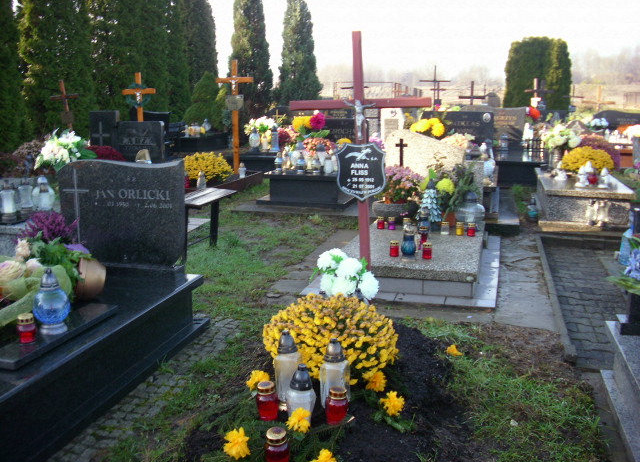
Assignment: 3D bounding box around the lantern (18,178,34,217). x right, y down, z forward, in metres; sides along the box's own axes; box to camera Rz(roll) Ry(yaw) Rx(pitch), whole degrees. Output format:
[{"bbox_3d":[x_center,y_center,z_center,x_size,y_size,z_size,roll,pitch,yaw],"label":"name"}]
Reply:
[{"bbox_3d":[-2.278,-0.256,5.326,0.120,0.289,0.120,3,12,15],"label":"lantern"}]

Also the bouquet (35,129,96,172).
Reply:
[{"bbox_3d":[-2.372,-0.734,6.400,0.570,0.440,0.420,3,11,15],"label":"bouquet"}]

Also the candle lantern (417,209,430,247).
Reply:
[{"bbox_3d":[0.897,-0.067,5.846,0.109,0.263,0.109,3,11,14],"label":"candle lantern"}]

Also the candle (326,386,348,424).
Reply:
[{"bbox_3d":[0.060,0.583,2.291,0.078,0.115,0.078,3,12,15],"label":"candle"}]

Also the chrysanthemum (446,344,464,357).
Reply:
[{"bbox_3d":[0.713,0.629,3.600,0.092,0.070,0.085,0,11,0],"label":"chrysanthemum"}]

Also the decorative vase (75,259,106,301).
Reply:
[{"bbox_3d":[-1.263,0.271,3.780,0.210,0.235,0.235,1,8,-41],"label":"decorative vase"}]

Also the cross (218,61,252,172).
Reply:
[{"bbox_3d":[-1.425,-1.916,11.400,0.630,1.880,0.110,3,11,15],"label":"cross"}]

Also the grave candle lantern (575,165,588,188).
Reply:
[{"bbox_3d":[3.001,-0.622,7.850,0.130,0.240,0.130,3,12,14],"label":"grave candle lantern"}]

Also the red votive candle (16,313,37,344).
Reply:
[{"bbox_3d":[-1.275,0.423,2.962,0.084,0.119,0.084,3,11,14],"label":"red votive candle"}]

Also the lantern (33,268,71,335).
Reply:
[{"bbox_3d":[-1.214,0.312,3.083,0.167,0.291,0.167,3,11,14],"label":"lantern"}]

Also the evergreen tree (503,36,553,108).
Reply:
[{"bbox_3d":[7.583,-5.244,25.000,1.800,3.750,1.800,3,11,15],"label":"evergreen tree"}]

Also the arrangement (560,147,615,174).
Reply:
[{"bbox_3d":[3.382,-0.877,8.613,0.680,0.384,0.646,3,11,14],"label":"arrangement"}]

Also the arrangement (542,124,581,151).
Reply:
[{"bbox_3d":[3.142,-1.210,8.900,0.480,0.370,0.430,3,12,14],"label":"arrangement"}]

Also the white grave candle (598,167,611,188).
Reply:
[{"bbox_3d":[3.238,-0.604,7.800,0.118,0.225,0.118,3,12,14],"label":"white grave candle"}]

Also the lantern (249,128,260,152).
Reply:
[{"bbox_3d":[-1.130,-1.577,11.763,0.198,0.384,0.198,0,11,0],"label":"lantern"}]

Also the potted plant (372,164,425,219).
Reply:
[{"bbox_3d":[0.748,-0.362,6.600,0.480,0.500,0.450,3,12,14],"label":"potted plant"}]

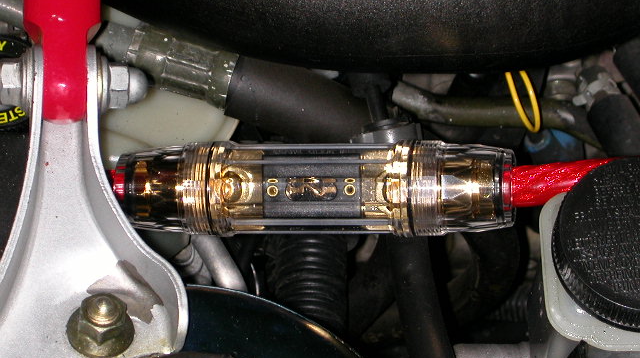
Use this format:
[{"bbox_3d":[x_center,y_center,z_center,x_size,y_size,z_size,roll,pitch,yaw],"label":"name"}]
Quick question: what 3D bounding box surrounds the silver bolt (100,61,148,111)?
[{"bbox_3d":[-0.076,-0.036,0.800,0.018,0.019,0.018,0,90,0],"label":"silver bolt"}]

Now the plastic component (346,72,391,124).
[{"bbox_3d":[0.020,-0.034,0.855,0.019,0.024,0.017,0,62,0],"label":"plastic component"}]

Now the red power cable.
[{"bbox_3d":[0.096,0.001,0.805,0.043,0.017,0.017,-6,62,-3],"label":"red power cable"}]

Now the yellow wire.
[{"bbox_3d":[0.084,-0.032,0.850,0.016,0.028,0.016,0,62,0],"label":"yellow wire"}]

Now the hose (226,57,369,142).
[{"bbox_3d":[-0.009,-0.033,0.860,0.066,0.028,0.027,16,63,8],"label":"hose"}]

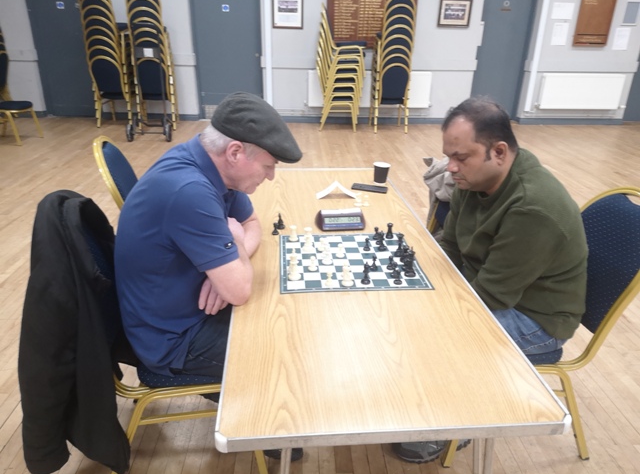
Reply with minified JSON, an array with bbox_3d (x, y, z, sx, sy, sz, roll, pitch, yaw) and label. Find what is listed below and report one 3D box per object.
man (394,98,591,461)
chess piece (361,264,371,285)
[{"bbox_3d":[0.600,0.166,1.774,0.700,1.280,0.530,-1,23,-5],"label":"man"},{"bbox_3d":[0.151,0.118,1.617,0.031,0.071,0.031,-1,23,-5],"label":"chess piece"}]

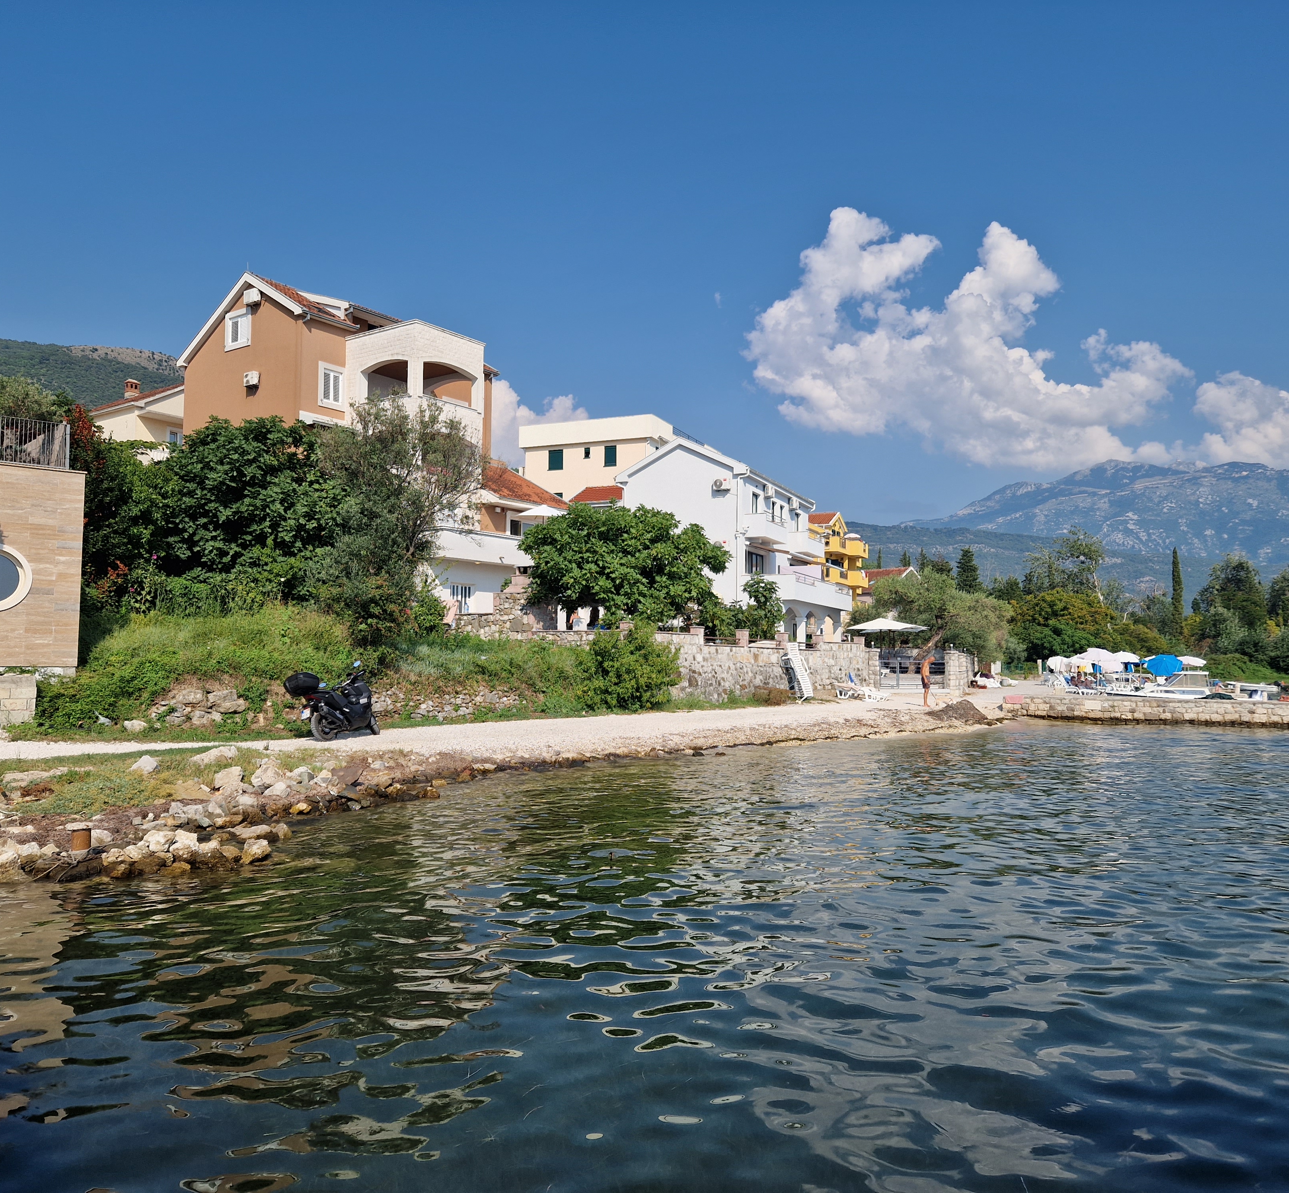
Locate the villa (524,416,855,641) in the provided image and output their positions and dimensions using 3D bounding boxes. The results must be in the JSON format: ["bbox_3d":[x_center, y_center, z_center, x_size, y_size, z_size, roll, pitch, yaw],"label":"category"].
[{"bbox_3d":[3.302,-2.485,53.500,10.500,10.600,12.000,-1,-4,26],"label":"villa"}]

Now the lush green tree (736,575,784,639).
[{"bbox_3d":[4.483,0.506,41.000,2.000,2.750,2.000,0,-3,6],"label":"lush green tree"}]

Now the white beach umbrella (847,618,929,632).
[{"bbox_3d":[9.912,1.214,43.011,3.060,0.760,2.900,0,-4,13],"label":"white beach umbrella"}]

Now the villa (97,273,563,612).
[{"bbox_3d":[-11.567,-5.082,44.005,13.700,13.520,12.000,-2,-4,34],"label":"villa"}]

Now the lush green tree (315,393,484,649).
[{"bbox_3d":[-5.835,-1.690,25.000,3.800,5.800,3.500,1,-3,-13],"label":"lush green tree"}]

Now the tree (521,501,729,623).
[{"bbox_3d":[-0.665,-0.984,35.325,6.910,4.420,6.000,1,-3,-1],"label":"tree"}]

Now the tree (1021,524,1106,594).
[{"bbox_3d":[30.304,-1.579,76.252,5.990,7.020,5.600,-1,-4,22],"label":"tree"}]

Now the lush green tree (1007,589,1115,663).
[{"bbox_3d":[26.790,2.034,68.015,6.960,4.960,6.200,-1,-4,21],"label":"lush green tree"}]

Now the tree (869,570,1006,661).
[{"bbox_3d":[12.967,0.978,46.533,6.180,4.430,5.600,-1,-4,16],"label":"tree"}]

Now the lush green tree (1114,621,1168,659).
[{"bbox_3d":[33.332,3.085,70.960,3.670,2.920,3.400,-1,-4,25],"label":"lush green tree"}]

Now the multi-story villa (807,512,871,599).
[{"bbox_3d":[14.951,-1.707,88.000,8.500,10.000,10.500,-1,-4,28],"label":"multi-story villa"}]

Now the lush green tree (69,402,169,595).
[{"bbox_3d":[-12.200,-2.088,24.500,2.400,4.400,2.500,2,-4,-26],"label":"lush green tree"}]

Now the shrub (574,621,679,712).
[{"bbox_3d":[-0.403,1.876,28.539,2.860,2.380,2.600,1,-3,-1],"label":"shrub"}]

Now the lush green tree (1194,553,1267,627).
[{"bbox_3d":[55.438,-0.176,100.000,7.000,7.600,7.000,-1,-4,29],"label":"lush green tree"}]

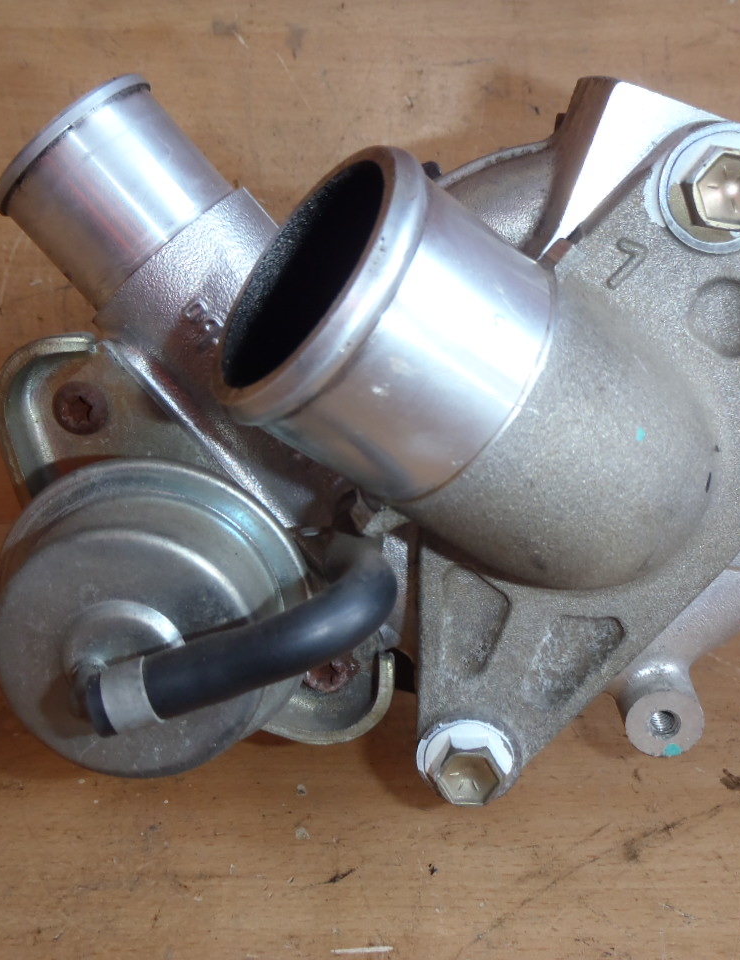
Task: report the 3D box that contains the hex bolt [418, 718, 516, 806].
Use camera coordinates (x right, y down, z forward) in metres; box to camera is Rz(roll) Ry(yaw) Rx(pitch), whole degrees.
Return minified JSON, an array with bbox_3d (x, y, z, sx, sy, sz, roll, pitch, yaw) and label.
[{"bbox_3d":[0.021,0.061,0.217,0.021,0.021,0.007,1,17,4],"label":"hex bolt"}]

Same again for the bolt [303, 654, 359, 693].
[{"bbox_3d":[-0.010,0.043,0.234,0.012,0.012,0.004,1,17,4],"label":"bolt"}]

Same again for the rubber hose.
[{"bbox_3d":[-0.021,0.029,0.191,0.066,0.015,0.028,-28,19,-15],"label":"rubber hose"}]

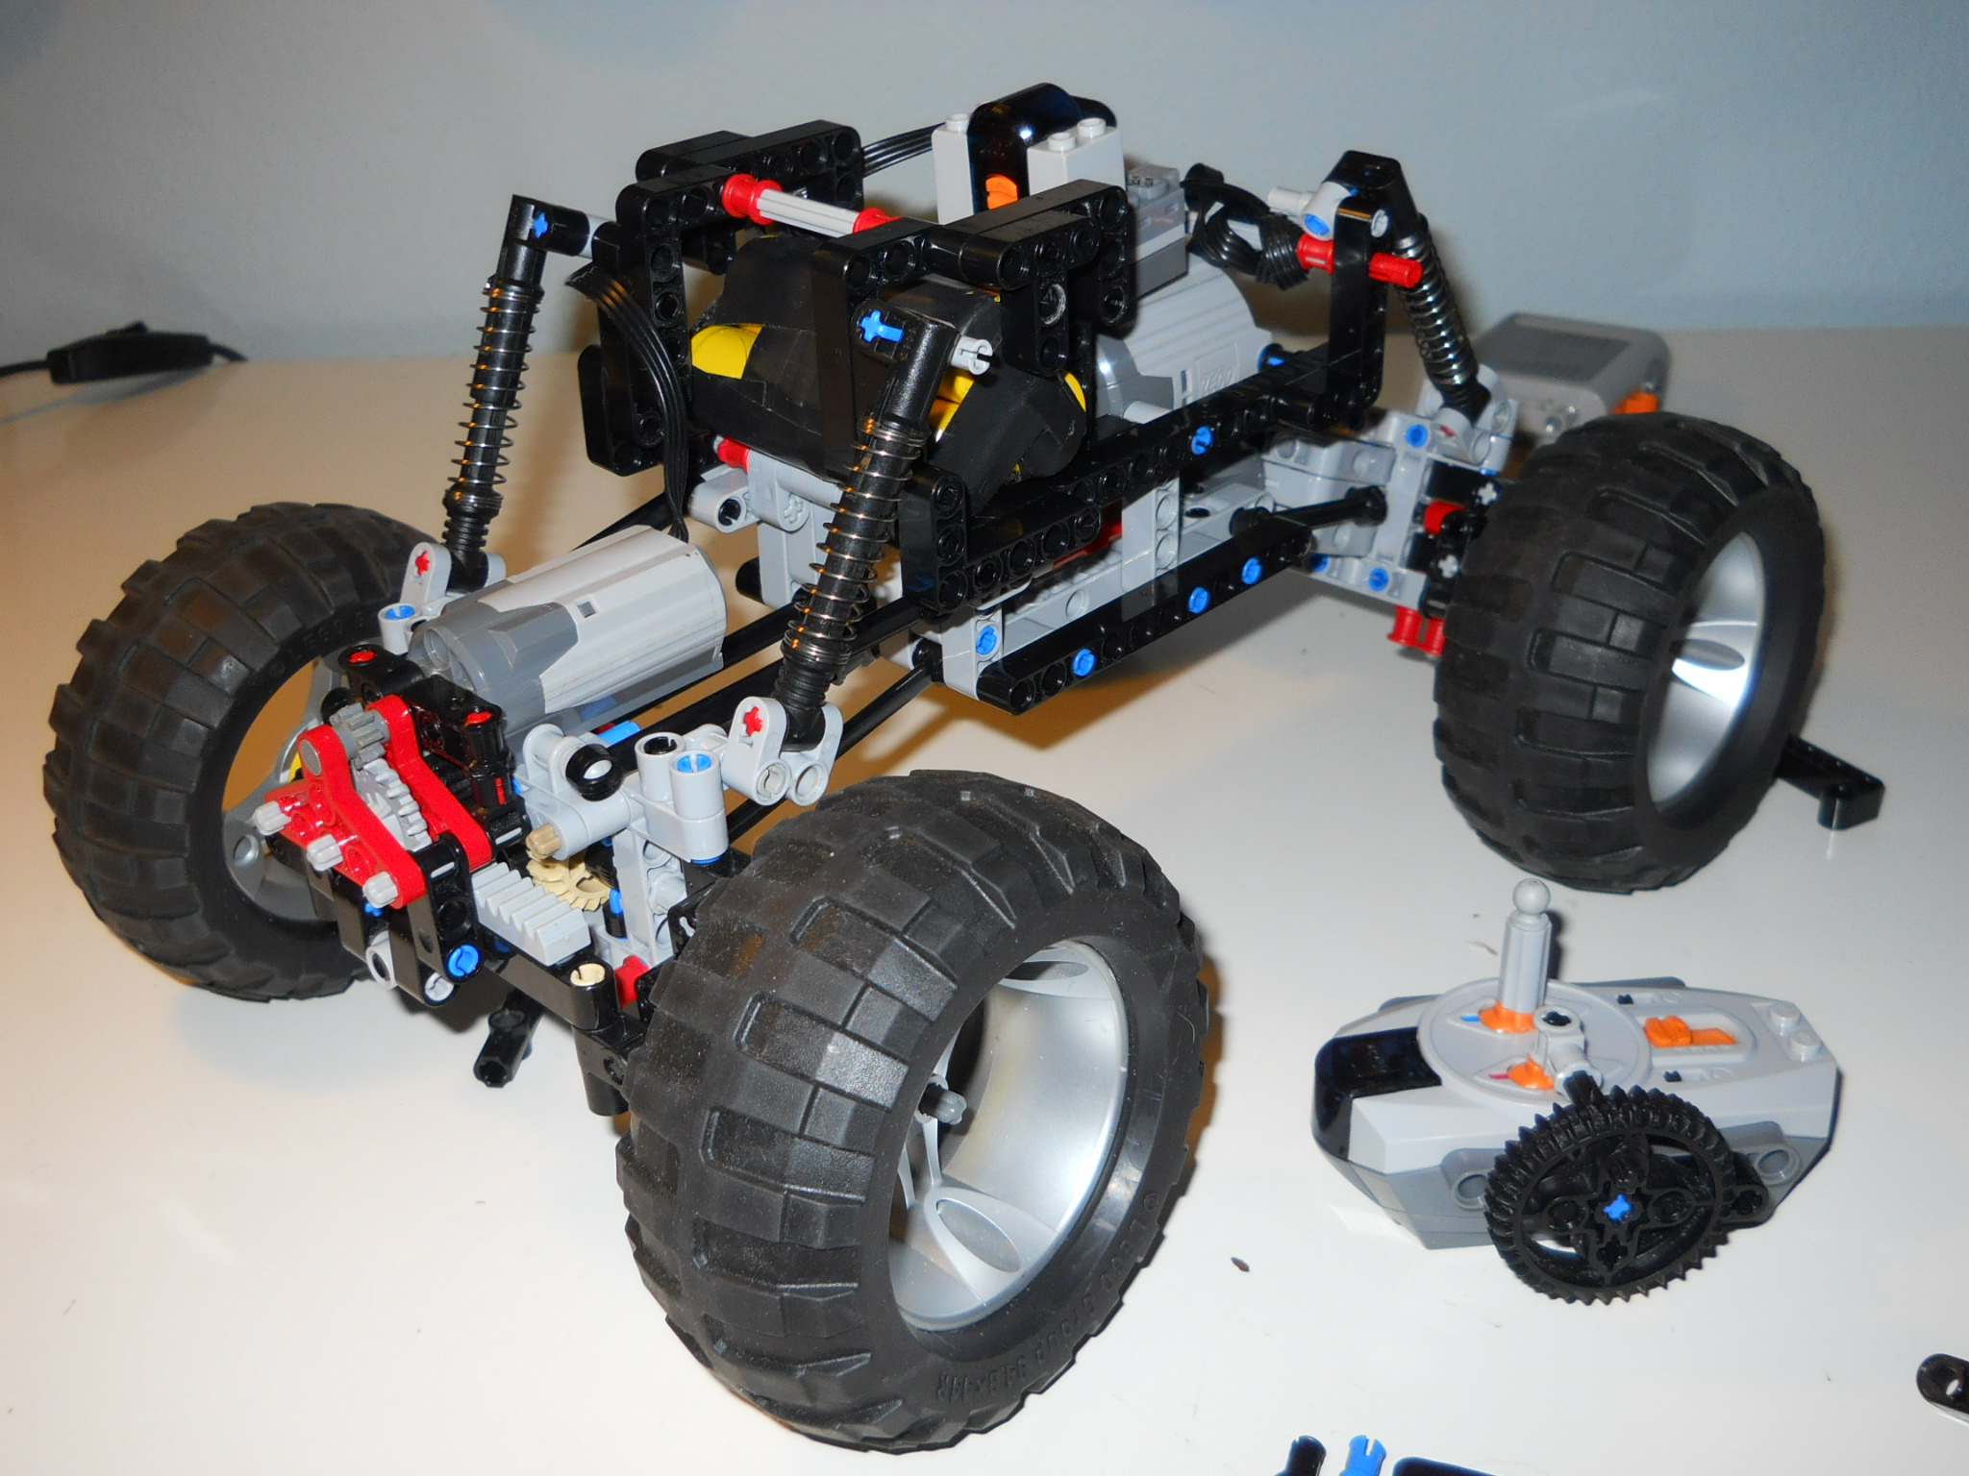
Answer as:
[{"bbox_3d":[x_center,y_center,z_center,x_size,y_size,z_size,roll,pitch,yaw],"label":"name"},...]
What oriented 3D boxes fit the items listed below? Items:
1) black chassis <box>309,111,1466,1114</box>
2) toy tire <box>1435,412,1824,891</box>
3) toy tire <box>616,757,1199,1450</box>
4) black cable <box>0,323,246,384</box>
[{"bbox_3d":[-0.012,-0.041,0.383,0.118,0.124,0.244,22,37,39],"label":"black chassis"},{"bbox_3d":[0.130,-0.017,0.419,0.044,0.095,0.095,19,35,38],"label":"toy tire"},{"bbox_3d":[-0.007,0.052,0.300,0.044,0.095,0.095,17,33,34],"label":"toy tire"},{"bbox_3d":[-0.324,-0.148,0.790,0.094,0.019,0.021,-8,28,-11],"label":"black cable"}]

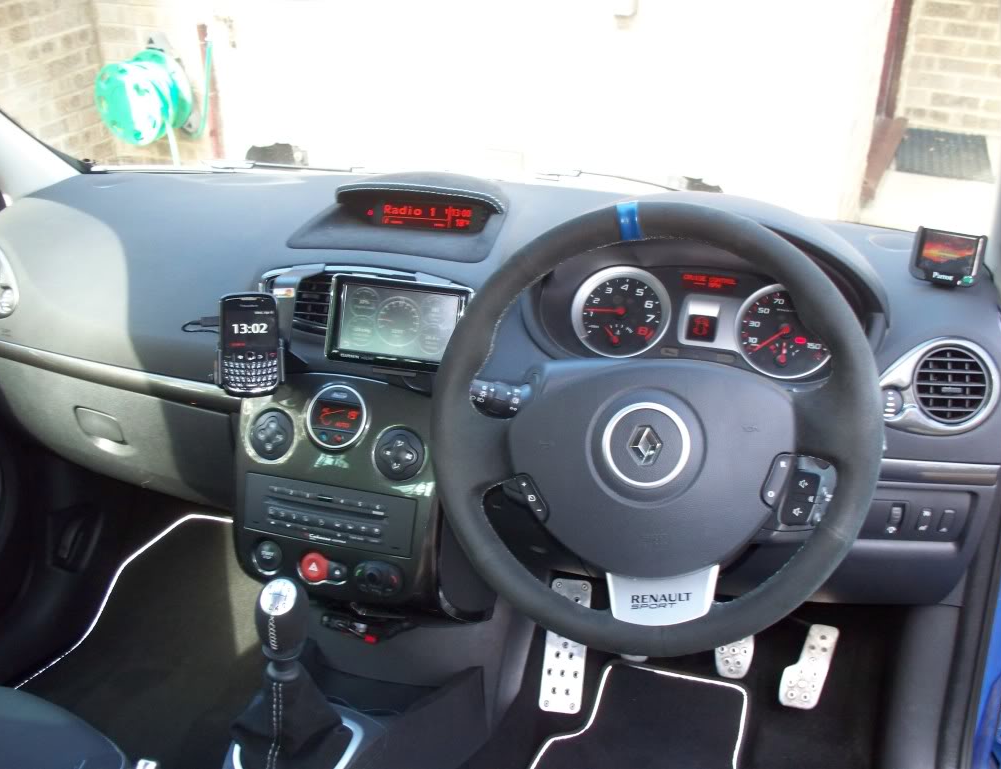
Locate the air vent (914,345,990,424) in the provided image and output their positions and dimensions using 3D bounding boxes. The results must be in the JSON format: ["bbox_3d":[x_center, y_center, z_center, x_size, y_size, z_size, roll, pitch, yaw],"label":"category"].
[{"bbox_3d":[0.462,-0.002,1.100,0.079,0.079,0.030,2,11,5],"label":"air vent"}]

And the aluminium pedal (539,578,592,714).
[{"bbox_3d":[0.091,0.360,1.464,0.060,0.178,0.020,5,-12,14],"label":"aluminium pedal"}]

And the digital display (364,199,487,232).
[{"bbox_3d":[-0.082,-0.191,1.202,0.143,0.035,0.015,8,13,14],"label":"digital display"}]

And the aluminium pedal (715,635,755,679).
[{"bbox_3d":[0.324,0.373,1.475,0.057,0.066,0.020,8,-6,14],"label":"aluminium pedal"}]

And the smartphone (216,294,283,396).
[{"bbox_3d":[-0.263,-0.041,1.122,0.061,0.109,0.015,-1,9,-9],"label":"smartphone"}]

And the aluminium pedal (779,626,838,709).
[{"bbox_3d":[0.425,0.388,1.465,0.056,0.114,0.020,17,-4,15],"label":"aluminium pedal"}]

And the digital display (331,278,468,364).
[{"bbox_3d":[-0.097,-0.059,1.040,0.135,0.083,0.020,4,8,8],"label":"digital display"}]

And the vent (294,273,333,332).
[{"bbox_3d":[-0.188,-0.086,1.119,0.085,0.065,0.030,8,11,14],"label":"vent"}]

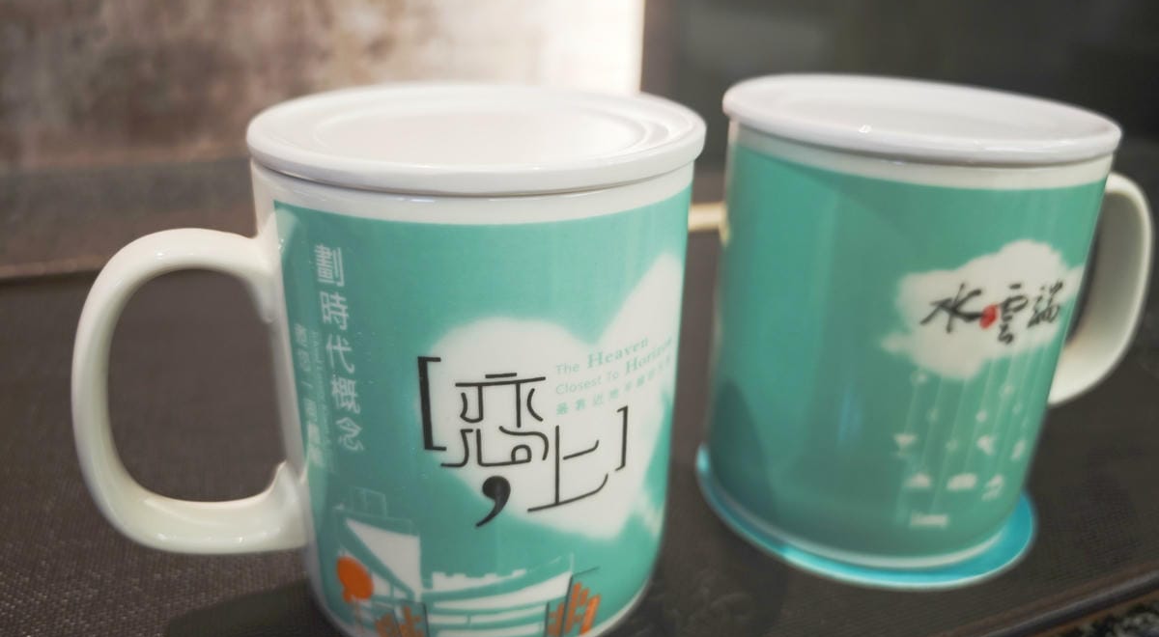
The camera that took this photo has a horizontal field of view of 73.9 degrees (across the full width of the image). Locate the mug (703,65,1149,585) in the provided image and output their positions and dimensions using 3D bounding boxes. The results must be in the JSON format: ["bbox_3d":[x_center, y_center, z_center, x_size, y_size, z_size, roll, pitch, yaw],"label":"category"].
[{"bbox_3d":[0.091,-0.005,0.199,0.118,0.101,0.086,-4,24,-12],"label":"mug"}]

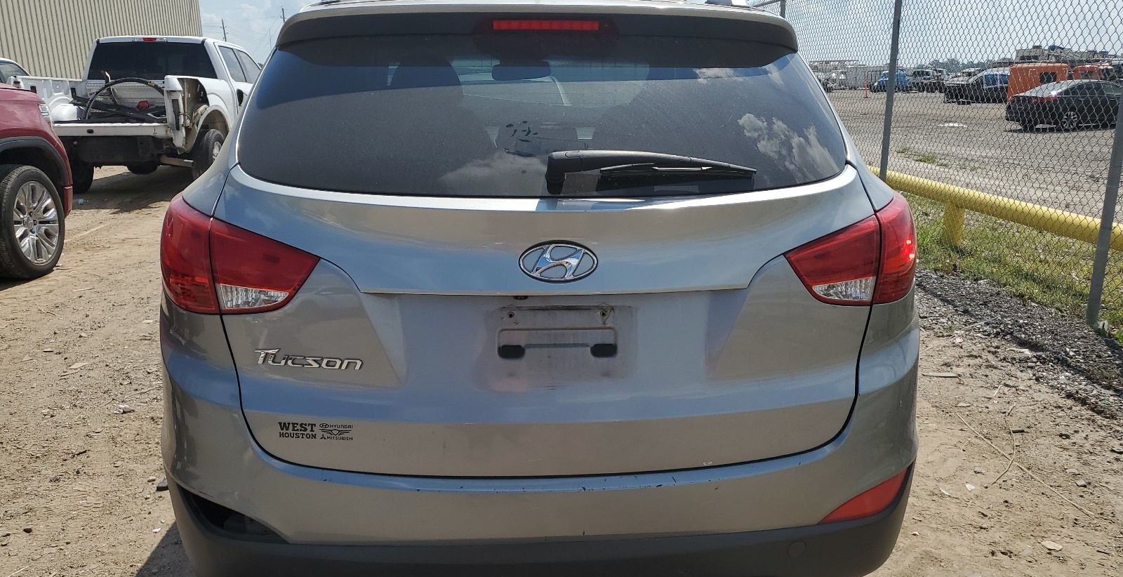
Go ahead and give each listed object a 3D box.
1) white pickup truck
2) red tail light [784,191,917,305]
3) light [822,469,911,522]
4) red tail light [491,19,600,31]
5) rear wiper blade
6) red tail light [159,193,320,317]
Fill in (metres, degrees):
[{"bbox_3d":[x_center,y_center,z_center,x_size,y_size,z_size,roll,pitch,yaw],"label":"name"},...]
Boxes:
[{"bbox_3d":[-5.575,-2.648,12.511,2.060,1.950,5.750,-1,14,-5],"label":"white pickup truck"},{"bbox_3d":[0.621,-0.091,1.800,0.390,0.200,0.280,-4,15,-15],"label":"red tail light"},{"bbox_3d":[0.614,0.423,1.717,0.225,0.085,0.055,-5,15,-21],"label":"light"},{"bbox_3d":[-0.033,-0.572,1.838,0.237,0.022,0.028,-1,14,-5],"label":"red tail light"},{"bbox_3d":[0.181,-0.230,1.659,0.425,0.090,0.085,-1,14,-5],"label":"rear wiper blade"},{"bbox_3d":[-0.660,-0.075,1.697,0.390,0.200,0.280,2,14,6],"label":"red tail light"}]

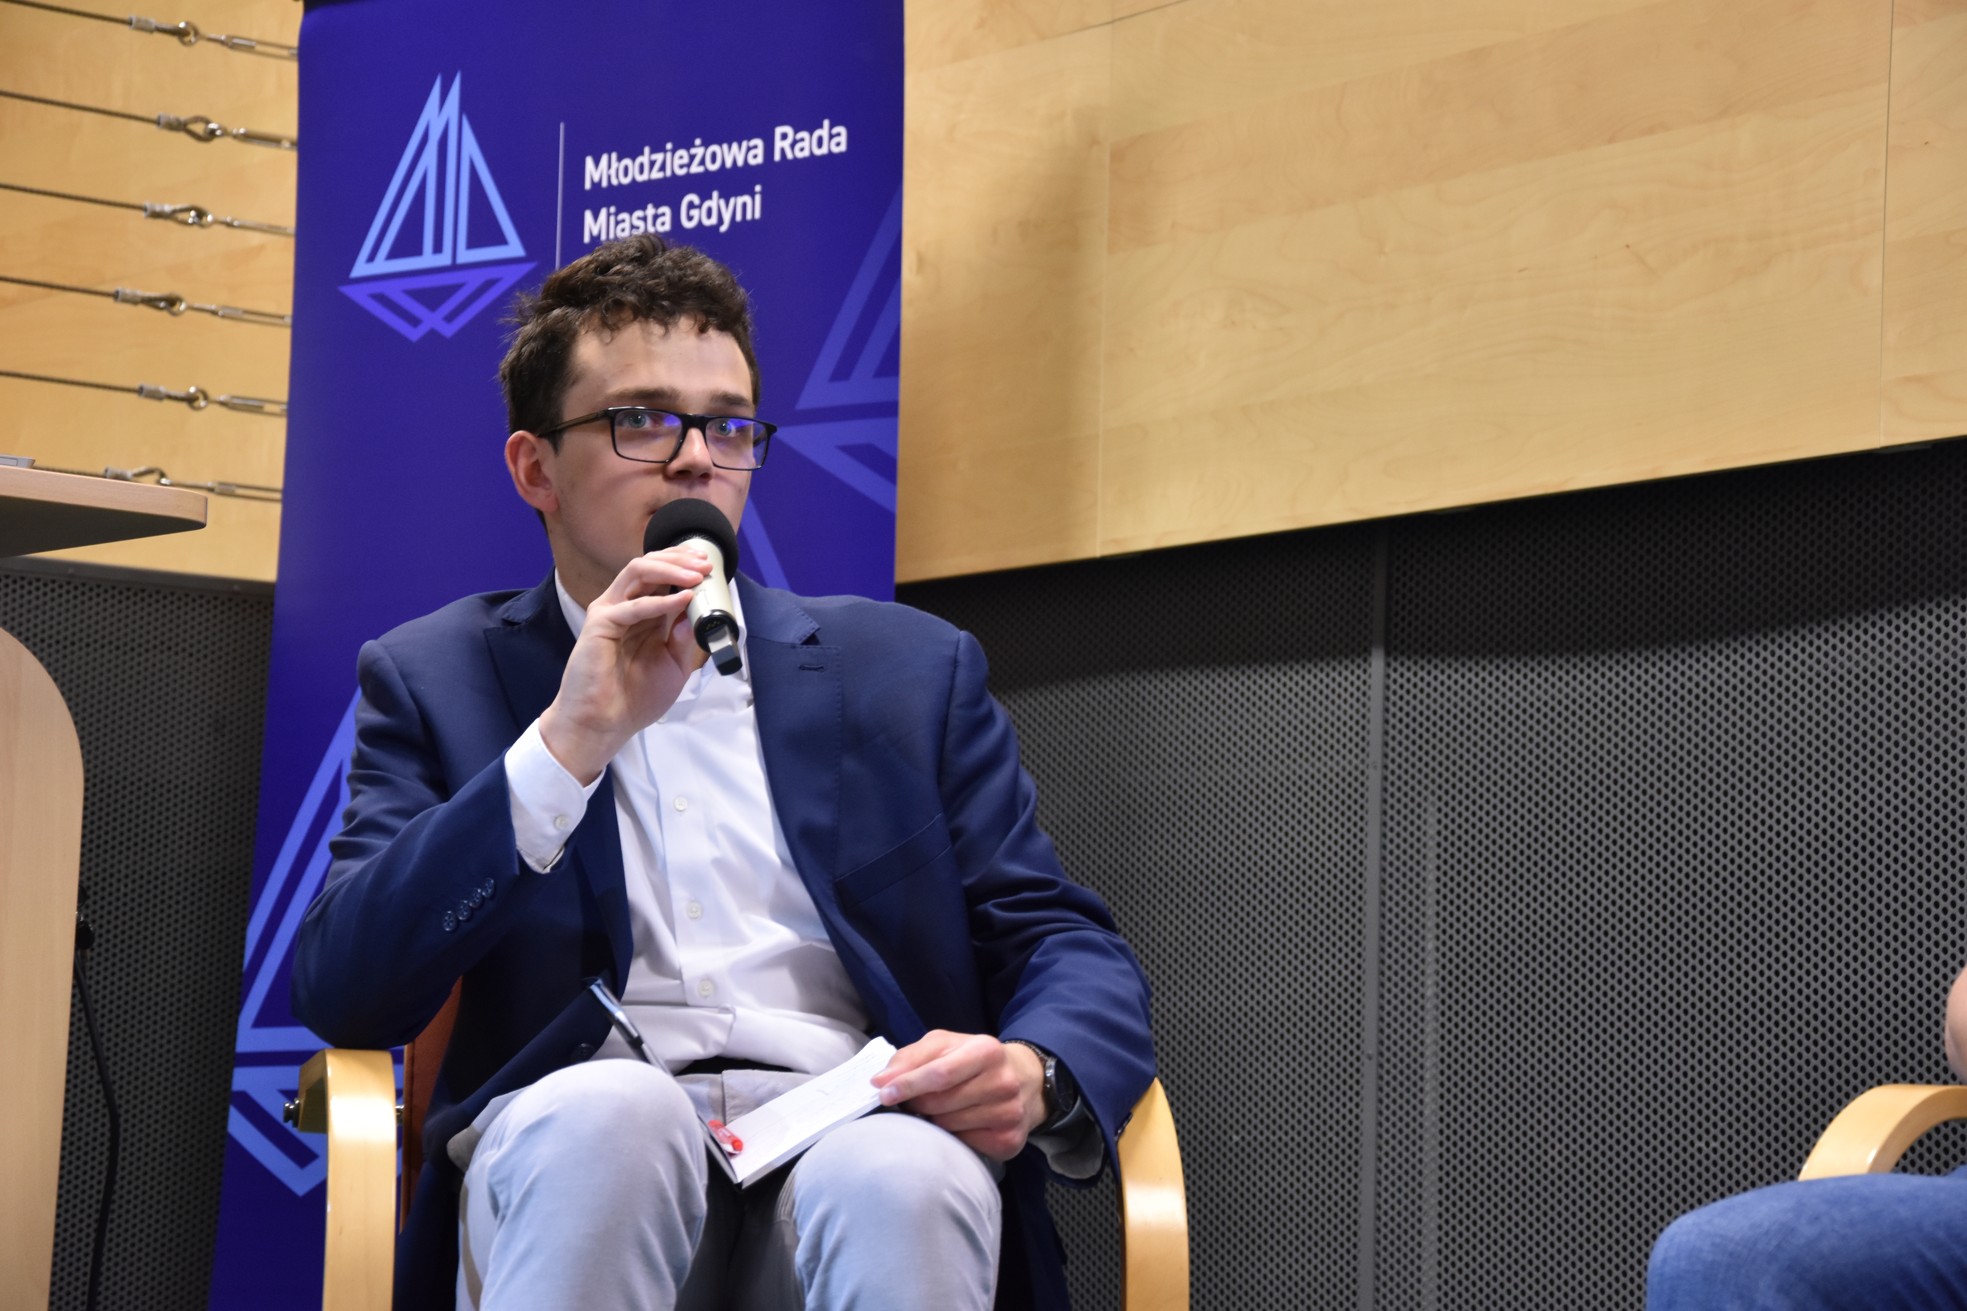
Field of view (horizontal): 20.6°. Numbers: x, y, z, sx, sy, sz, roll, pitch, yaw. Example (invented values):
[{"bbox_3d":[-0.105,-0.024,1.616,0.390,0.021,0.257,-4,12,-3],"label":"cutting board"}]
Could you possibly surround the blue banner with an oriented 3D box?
[{"bbox_3d":[-0.491,0.203,6.241,1.000,2.070,0.200,-3,-8,38],"label":"blue banner"}]

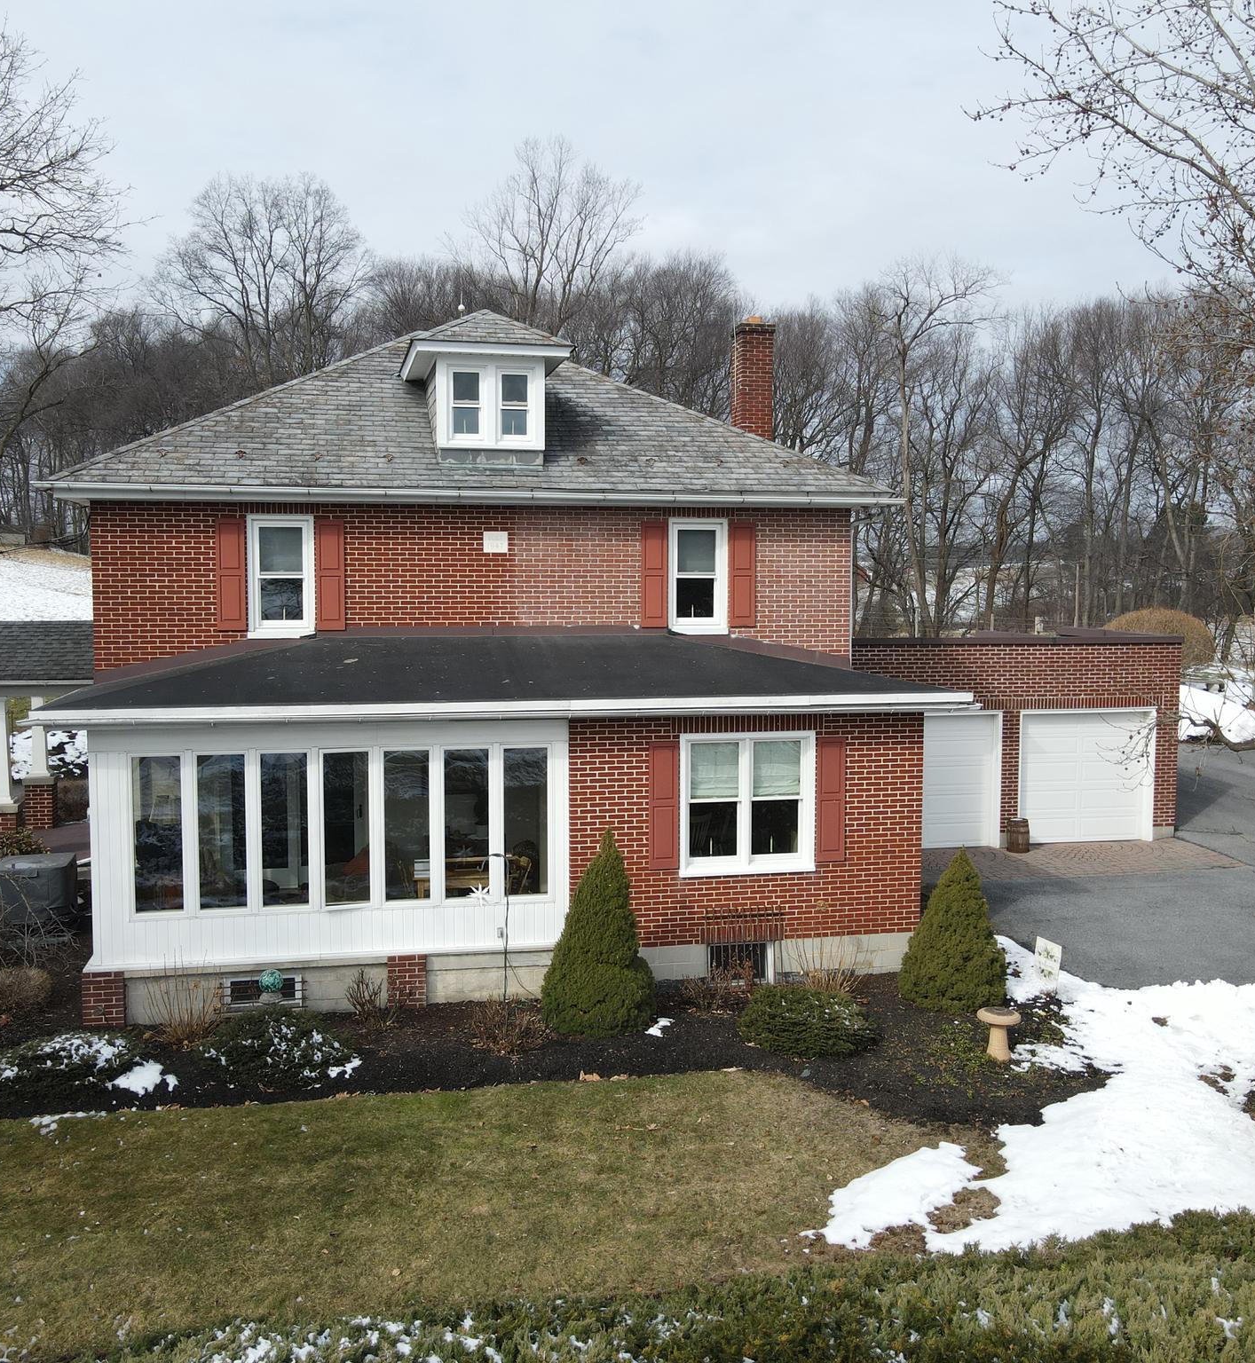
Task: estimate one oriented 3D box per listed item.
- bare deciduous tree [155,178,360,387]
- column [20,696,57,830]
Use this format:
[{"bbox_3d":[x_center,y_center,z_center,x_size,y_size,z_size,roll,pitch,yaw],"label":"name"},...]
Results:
[{"bbox_3d":[-20.971,-17.889,72.000,12.200,22.300,12.200,-1,5,-11],"label":"bare deciduous tree"},{"bbox_3d":[-9.620,1.216,20.622,0.480,2.380,0.480,-1,5,-11],"label":"column"}]

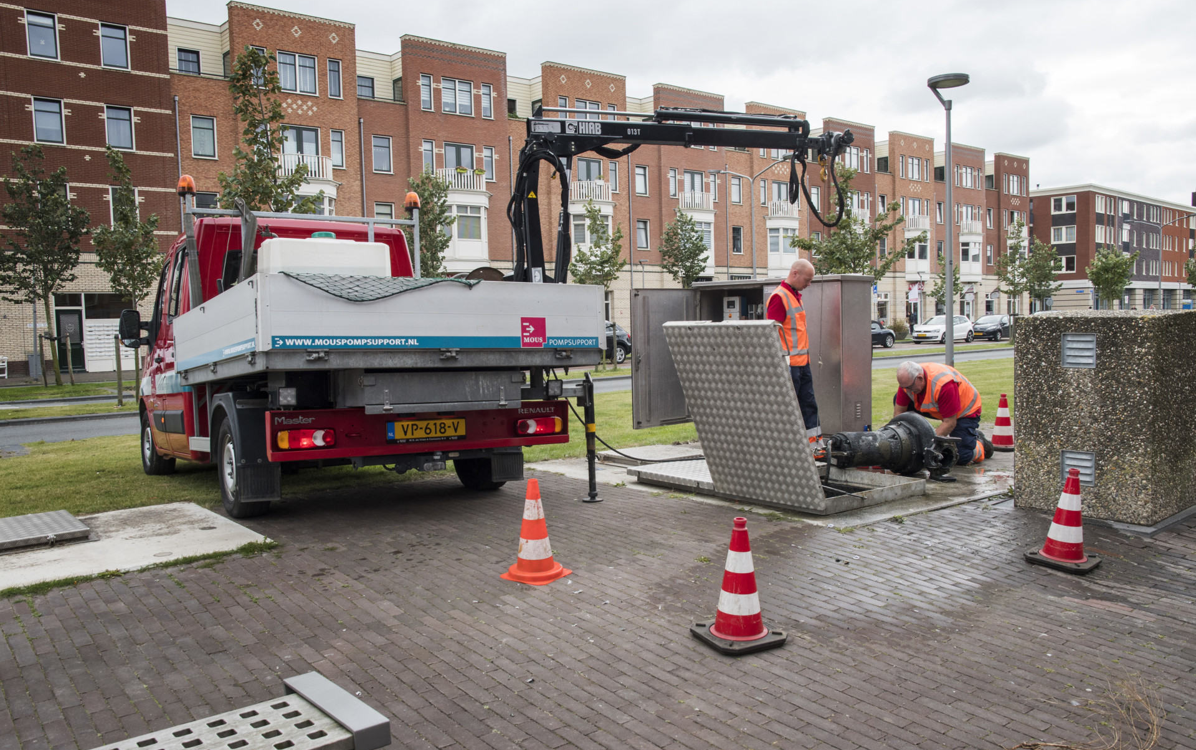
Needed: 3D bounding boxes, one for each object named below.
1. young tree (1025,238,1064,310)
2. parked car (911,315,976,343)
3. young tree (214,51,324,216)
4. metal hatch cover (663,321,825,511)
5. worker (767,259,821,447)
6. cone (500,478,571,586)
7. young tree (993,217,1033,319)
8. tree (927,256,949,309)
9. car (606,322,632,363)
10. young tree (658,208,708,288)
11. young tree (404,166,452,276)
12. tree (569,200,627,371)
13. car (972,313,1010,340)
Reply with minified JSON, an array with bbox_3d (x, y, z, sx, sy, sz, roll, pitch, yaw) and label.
[{"bbox_3d":[33.984,-7.043,71.000,3.000,7.100,3.000,-4,4,-39],"label":"young tree"},{"bbox_3d":[18.584,-2.462,50.000,3.970,1.460,1.680,-4,4,-39],"label":"parked car"},{"bbox_3d":[-4.985,-2.089,14.200,1.900,5.850,1.900,-4,4,-39],"label":"young tree"},{"bbox_3d":[0.998,0.260,6.299,0.942,1.326,0.060,3,28,47],"label":"metal hatch cover"},{"bbox_3d":[1.772,-0.158,8.300,0.420,1.740,0.540,1,4,33],"label":"worker"},{"bbox_3d":[-0.318,0.790,4.780,0.285,0.490,0.285,1,4,34],"label":"cone"},{"bbox_3d":[20.986,-4.785,47.000,1.900,6.200,1.900,-4,4,-39],"label":"young tree"},{"bbox_3d":[20.968,-4.750,56.145,2.300,5.254,2.300,-4,4,-39],"label":"tree"},{"bbox_3d":[-0.710,-1.175,33.775,4.400,1.580,1.830,-4,4,-39],"label":"car"},{"bbox_3d":[3.995,-4.313,42.685,2.400,6.676,2.400,-4,4,-39],"label":"young tree"},{"bbox_3d":[-6.065,-3.966,34.206,2.200,7.457,2.200,-4,4,-39],"label":"young tree"},{"bbox_3d":[0.078,-3.009,31.000,1.900,5.650,1.950,-2,3,0],"label":"tree"},{"bbox_3d":[22.964,-2.704,53.600,3.950,1.480,1.720,-4,4,-39],"label":"car"}]

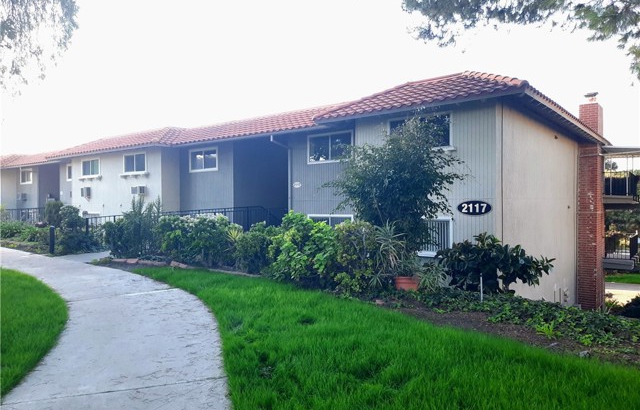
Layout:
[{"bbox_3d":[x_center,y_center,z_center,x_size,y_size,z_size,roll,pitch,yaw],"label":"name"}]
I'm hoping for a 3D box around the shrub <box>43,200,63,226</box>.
[{"bbox_3d":[-10.090,0.435,17.500,0.682,1.287,0.682,0,1,-30],"label":"shrub"}]

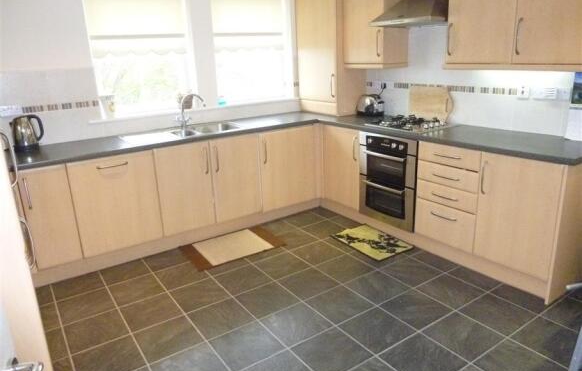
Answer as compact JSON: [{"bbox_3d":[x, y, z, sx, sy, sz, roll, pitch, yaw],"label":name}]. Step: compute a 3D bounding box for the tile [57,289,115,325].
[{"bbox_3d":[-1.330,0.785,2.743,0.325,0.010,0.325,-13,20,-32],"label":"tile"}]

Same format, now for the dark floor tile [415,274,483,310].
[{"bbox_3d":[1.025,0.686,2.726,0.325,0.010,0.325,-13,20,-32],"label":"dark floor tile"}]

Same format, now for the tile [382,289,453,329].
[{"bbox_3d":[0.755,0.750,2.554,0.325,0.010,0.325,-13,20,-32],"label":"tile"}]

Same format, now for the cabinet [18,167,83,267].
[{"bbox_3d":[-1.837,0.166,3.187,0.299,0.727,0.570,-13,20,-32],"label":"cabinet"}]

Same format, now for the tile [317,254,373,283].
[{"bbox_3d":[0.404,0.614,3.095,0.322,0.010,0.322,-13,20,-32],"label":"tile"}]

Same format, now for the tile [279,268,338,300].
[{"bbox_3d":[0.122,0.682,2.914,0.322,0.010,0.322,-13,20,-32],"label":"tile"}]

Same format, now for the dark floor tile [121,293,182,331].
[{"bbox_3d":[-0.873,0.795,2.638,0.326,0.010,0.322,-13,20,-32],"label":"dark floor tile"}]

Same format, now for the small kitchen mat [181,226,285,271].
[{"bbox_3d":[-0.489,0.504,3.517,0.759,0.012,0.532,-13,20,-30],"label":"small kitchen mat"}]

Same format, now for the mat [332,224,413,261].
[{"bbox_3d":[0.677,0.462,3.529,0.403,0.008,0.601,-12,19,-28],"label":"mat"}]

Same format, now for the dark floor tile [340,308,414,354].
[{"bbox_3d":[0.489,0.821,2.388,0.322,0.010,0.322,-13,20,-32],"label":"dark floor tile"}]

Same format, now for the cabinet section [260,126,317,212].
[{"bbox_3d":[-0.153,-0.220,4.071,0.599,0.712,0.530,-13,20,-32],"label":"cabinet section"}]

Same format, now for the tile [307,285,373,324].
[{"bbox_3d":[0.303,0.753,2.674,0.325,0.012,0.325,-13,20,-32],"label":"tile"}]

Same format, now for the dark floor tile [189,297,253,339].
[{"bbox_3d":[-0.426,0.812,2.590,0.325,0.012,0.325,-13,20,-32],"label":"dark floor tile"}]

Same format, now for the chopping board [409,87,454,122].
[{"bbox_3d":[1.185,-0.686,3.581,0.018,0.302,0.454,-2,14,-35],"label":"chopping board"}]

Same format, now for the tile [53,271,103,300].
[{"bbox_3d":[-1.523,0.729,3.033,0.325,0.012,0.325,-13,20,-32],"label":"tile"}]

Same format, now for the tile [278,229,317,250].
[{"bbox_3d":[0.024,0.467,3.602,0.325,0.010,0.325,-13,20,-32],"label":"tile"}]

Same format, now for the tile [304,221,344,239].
[{"bbox_3d":[0.294,0.410,3.809,0.325,0.012,0.325,-13,20,-32],"label":"tile"}]

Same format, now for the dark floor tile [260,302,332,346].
[{"bbox_3d":[0.030,0.817,2.475,0.322,0.010,0.322,-13,20,-32],"label":"dark floor tile"}]

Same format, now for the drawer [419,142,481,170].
[{"bbox_3d":[1.261,-0.248,3.000,0.500,0.137,0.495,-13,20,-32],"label":"drawer"}]

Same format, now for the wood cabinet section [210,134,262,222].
[{"bbox_3d":[-0.597,-0.115,3.787,0.454,0.712,0.530,-13,20,-32],"label":"wood cabinet section"}]

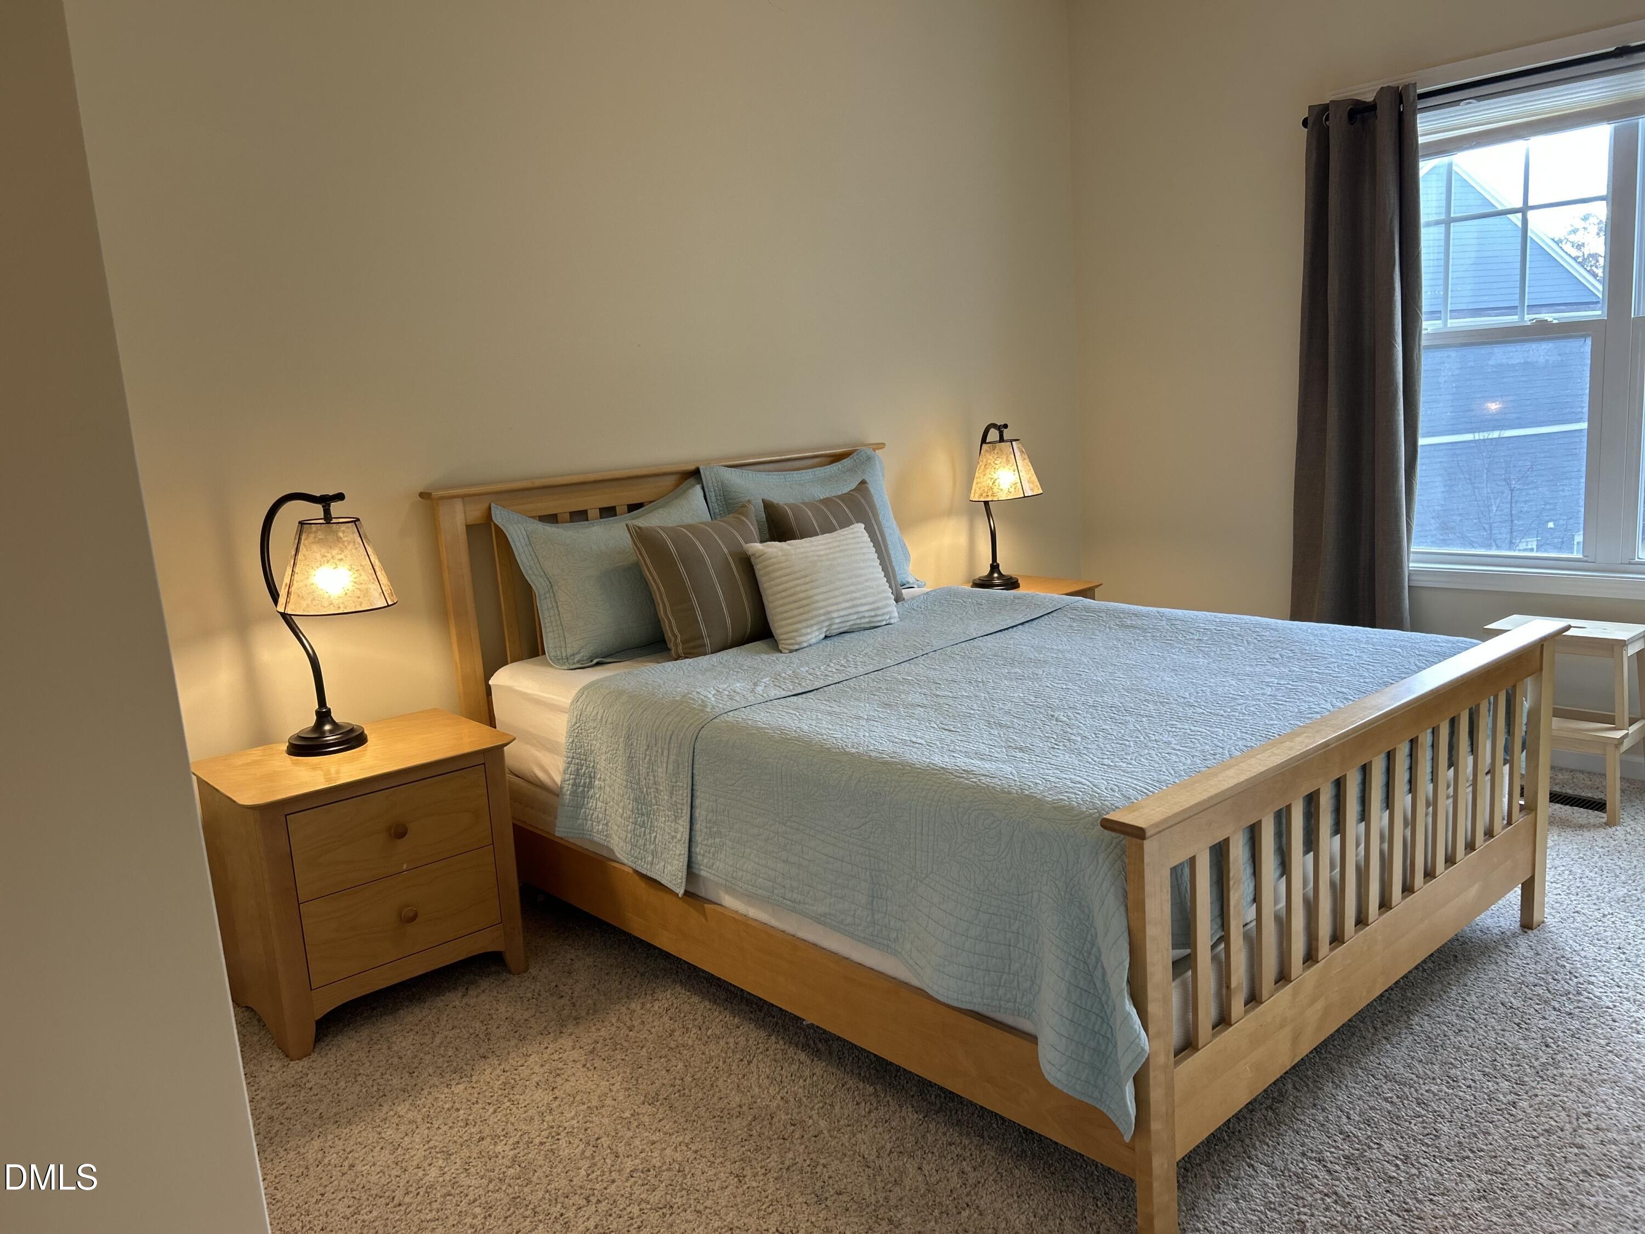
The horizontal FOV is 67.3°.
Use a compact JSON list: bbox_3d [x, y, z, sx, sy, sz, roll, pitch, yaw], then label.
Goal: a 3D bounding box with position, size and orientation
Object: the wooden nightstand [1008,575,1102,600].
[{"bbox_3d":[0.683,0.207,4.571,0.615,0.596,0.490,-12,13,-41],"label":"wooden nightstand"}]

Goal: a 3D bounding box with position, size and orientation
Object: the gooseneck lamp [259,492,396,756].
[{"bbox_3d":[-1.174,0.008,2.980,0.340,0.610,0.280,-3,10,5],"label":"gooseneck lamp"}]

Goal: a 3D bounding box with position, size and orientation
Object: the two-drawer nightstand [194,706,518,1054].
[{"bbox_3d":[-1.097,0.609,2.984,0.615,0.585,0.490,-12,13,-41],"label":"two-drawer nightstand"}]

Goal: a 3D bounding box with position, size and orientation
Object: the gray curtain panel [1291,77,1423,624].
[{"bbox_3d":[1.809,-0.639,4.209,0.130,2.140,0.440,-12,13,-41],"label":"gray curtain panel"}]

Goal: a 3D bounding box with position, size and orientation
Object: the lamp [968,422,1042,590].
[{"bbox_3d":[0.655,-0.402,4.545,0.280,0.610,0.340,-8,10,-20],"label":"lamp"}]

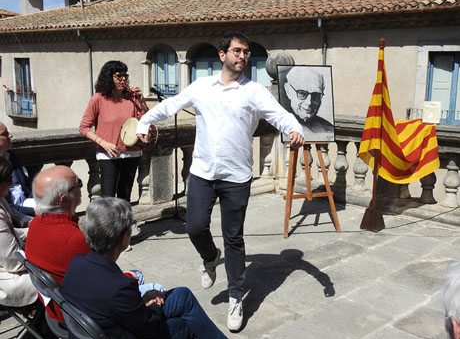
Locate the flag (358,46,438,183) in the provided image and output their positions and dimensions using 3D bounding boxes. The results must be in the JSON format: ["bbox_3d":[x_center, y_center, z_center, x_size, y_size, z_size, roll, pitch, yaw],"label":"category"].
[{"bbox_3d":[1.727,-0.542,5.414,0.830,1.380,0.360,-1,10,-8],"label":"flag"}]

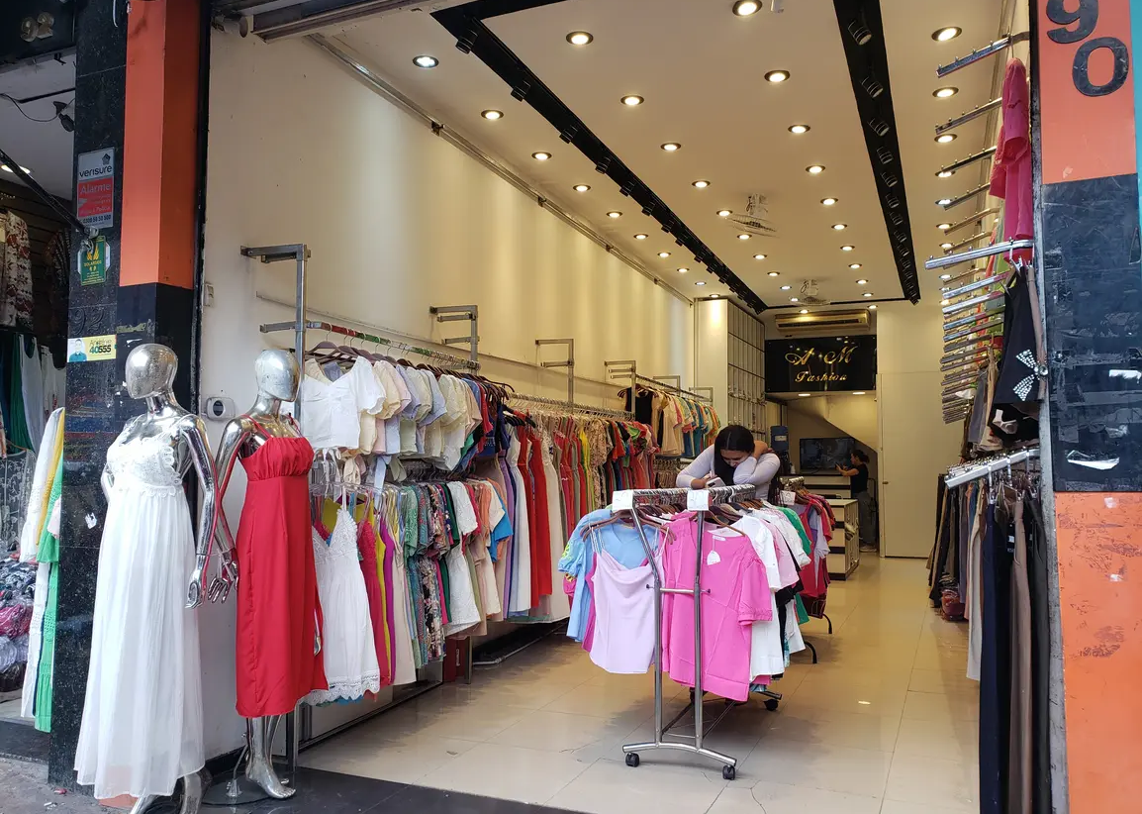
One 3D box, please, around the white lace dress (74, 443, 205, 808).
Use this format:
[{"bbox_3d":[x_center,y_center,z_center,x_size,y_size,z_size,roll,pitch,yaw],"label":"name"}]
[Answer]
[{"bbox_3d":[-1.630,0.768,3.300,0.460,1.370,0.420,-1,-5,12],"label":"white lace dress"}]

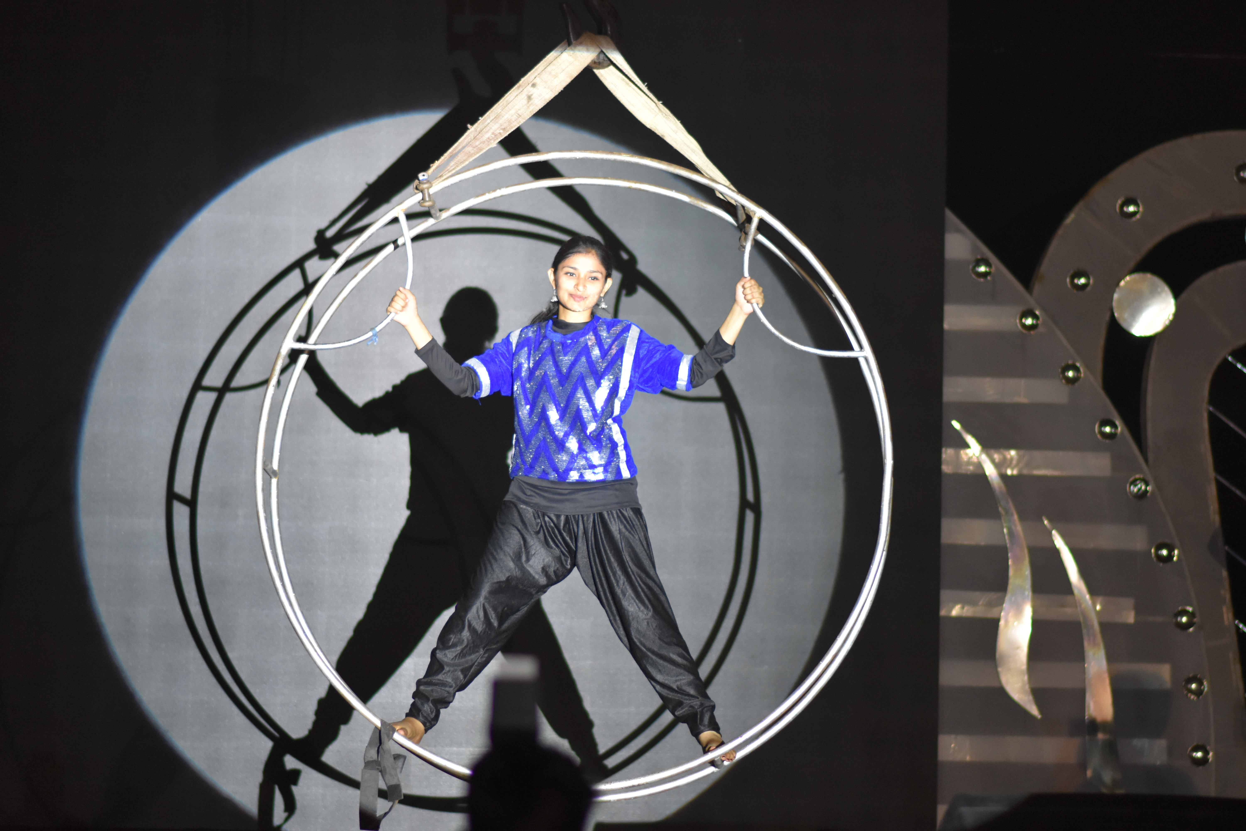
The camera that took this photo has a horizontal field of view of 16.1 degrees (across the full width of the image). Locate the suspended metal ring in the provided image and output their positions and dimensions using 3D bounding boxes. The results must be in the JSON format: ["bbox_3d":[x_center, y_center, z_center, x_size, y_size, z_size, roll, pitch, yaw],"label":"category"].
[{"bbox_3d":[-0.135,0.178,12.815,1.845,1.870,0.360,1,-10,3],"label":"suspended metal ring"}]

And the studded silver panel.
[{"bbox_3d":[1.684,0.383,16.300,1.000,2.260,0.200,2,-7,-3],"label":"studded silver panel"}]

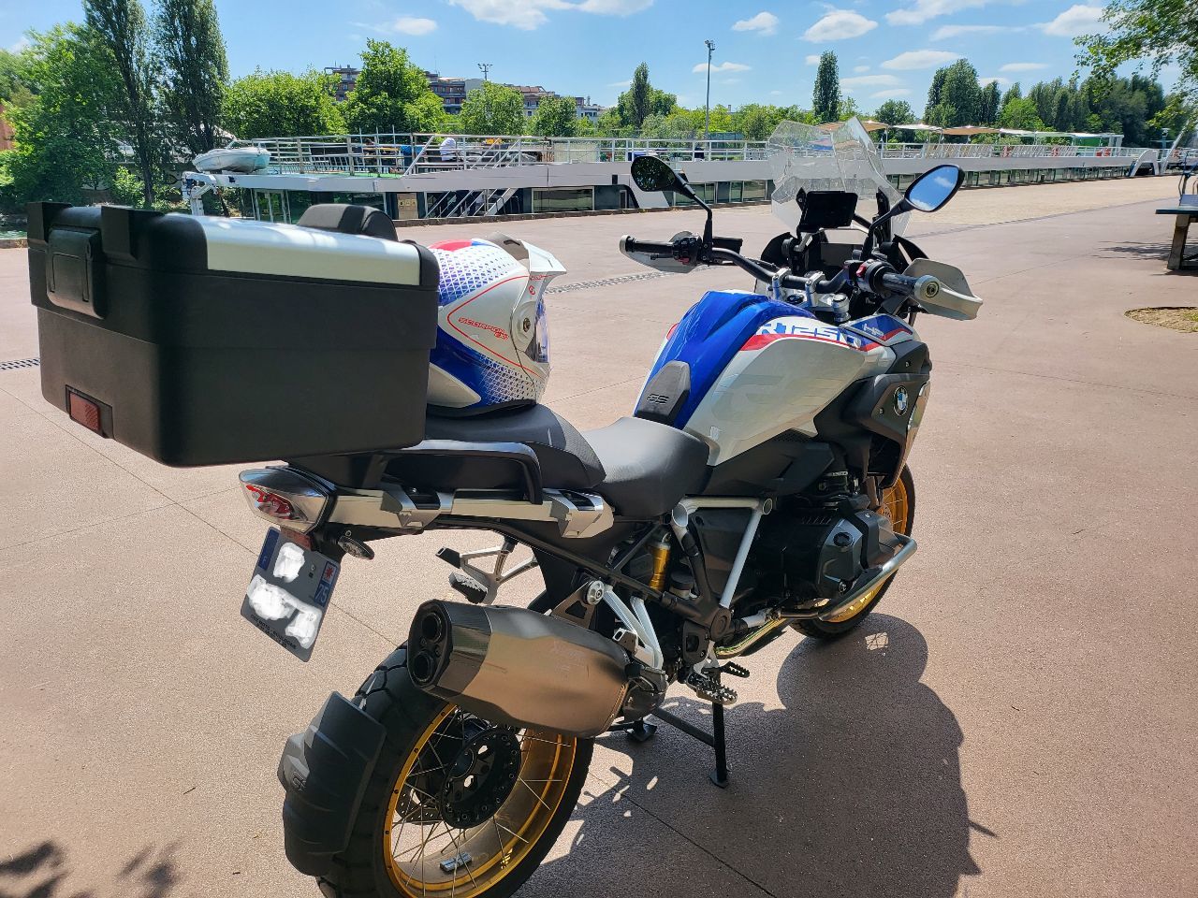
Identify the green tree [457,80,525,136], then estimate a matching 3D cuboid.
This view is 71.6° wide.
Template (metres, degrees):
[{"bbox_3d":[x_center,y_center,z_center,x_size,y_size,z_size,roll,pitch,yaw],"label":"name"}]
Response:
[{"bbox_3d":[-10.145,-30.936,80.081,6.000,7.734,5.700,-3,19,-6],"label":"green tree"}]

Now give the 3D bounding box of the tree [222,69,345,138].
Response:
[{"bbox_3d":[-24.914,-26.125,66.798,9.438,7.492,8.966,-7,20,-18],"label":"tree"}]

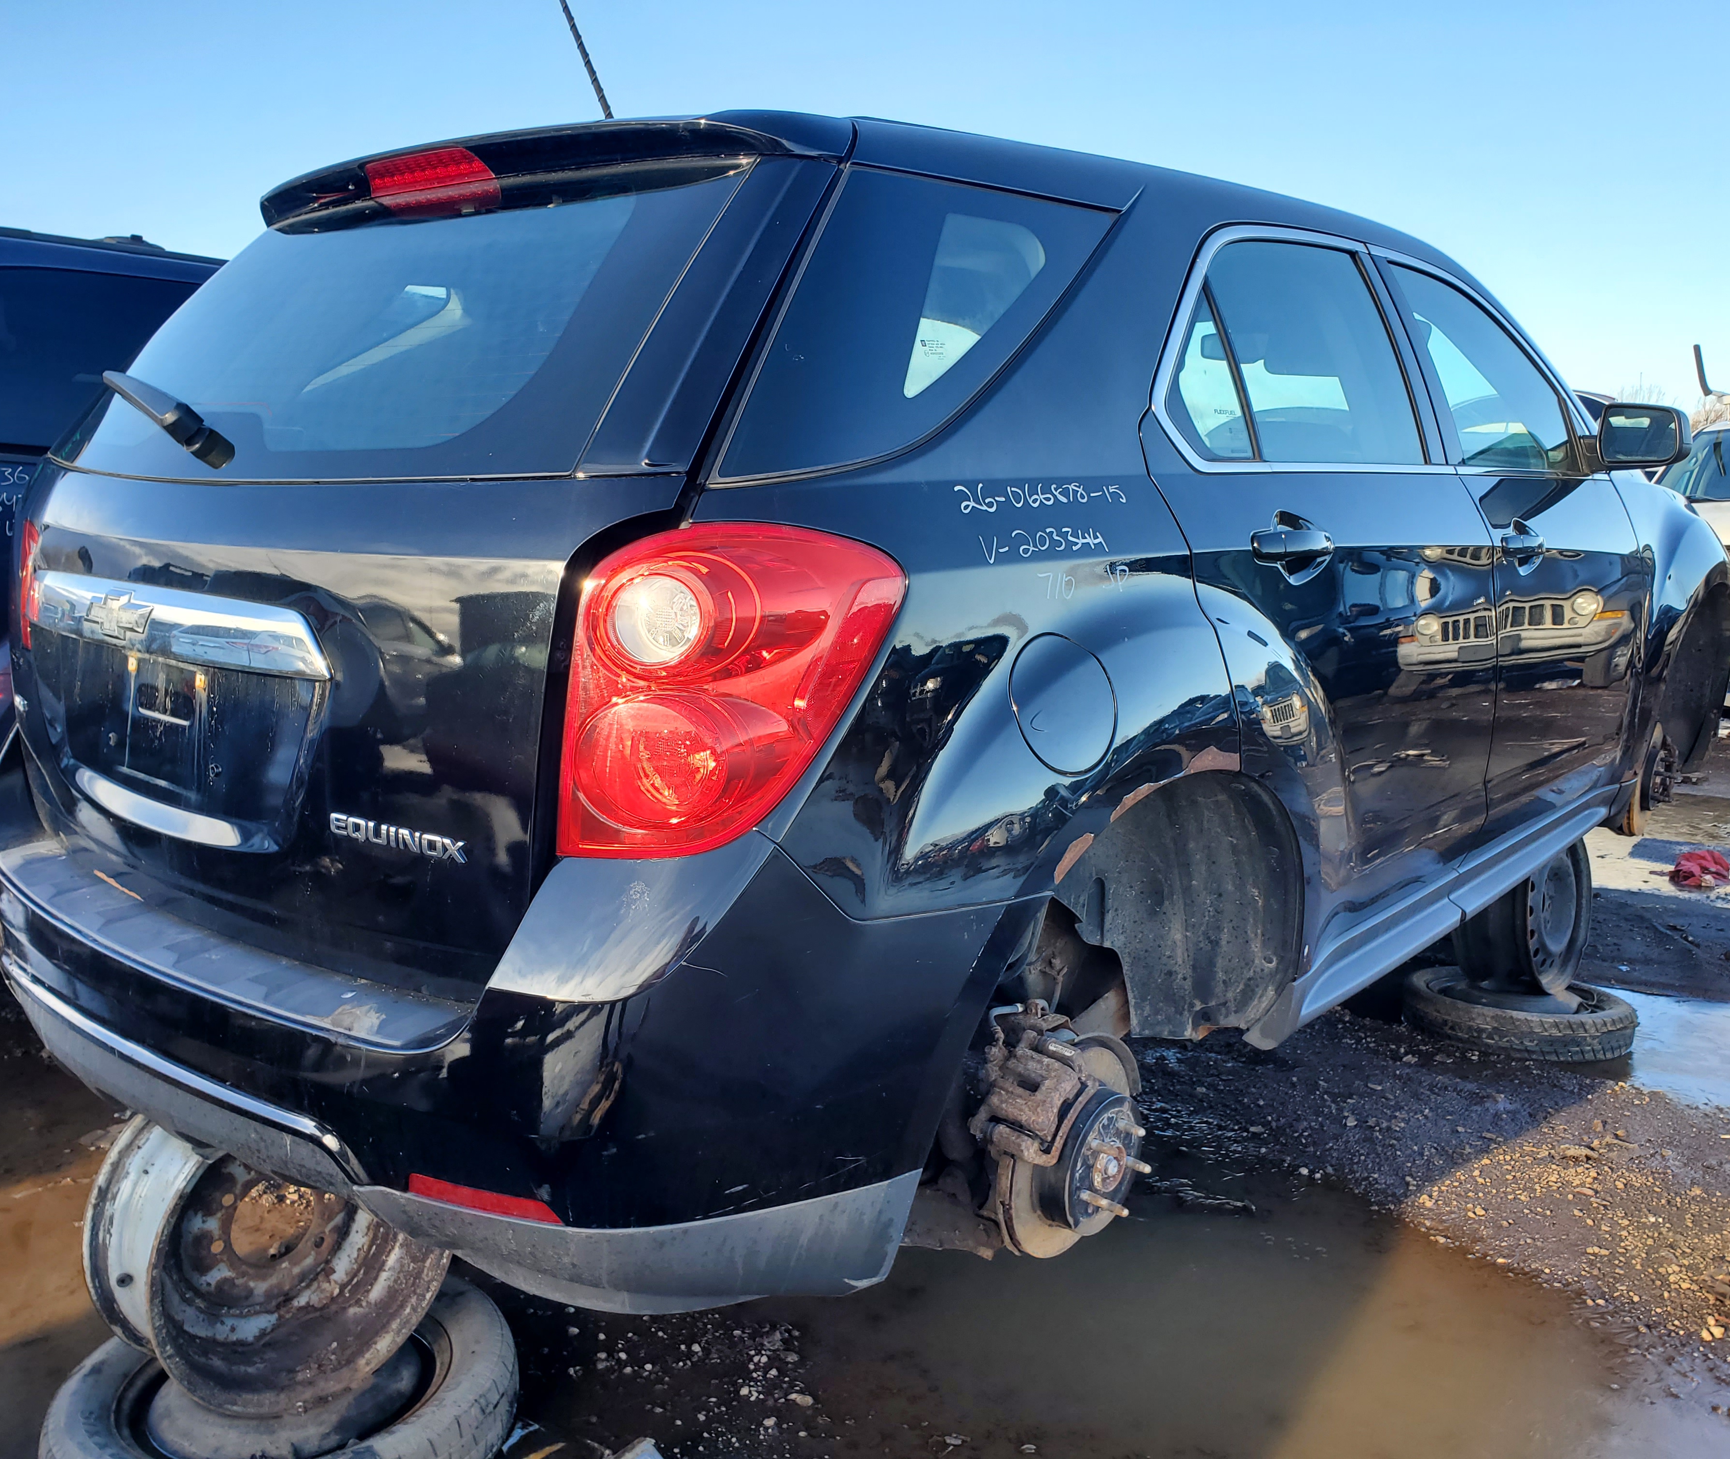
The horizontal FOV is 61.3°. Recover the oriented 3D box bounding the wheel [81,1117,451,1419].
[{"bbox_3d":[-0.825,0.700,2.060,0.210,0.447,0.447,9,15,41],"label":"wheel"}]

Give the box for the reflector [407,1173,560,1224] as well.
[{"bbox_3d":[-0.387,0.480,1.477,0.165,0.030,0.025,2,11,13],"label":"reflector"}]

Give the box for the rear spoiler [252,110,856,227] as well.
[{"bbox_3d":[-0.523,-0.783,2.064,1.180,0.125,0.270,9,15,40],"label":"rear spoiler"}]

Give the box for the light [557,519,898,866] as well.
[{"bbox_3d":[-0.133,-0.046,1.490,0.220,0.330,0.345,7,13,34],"label":"light"}]

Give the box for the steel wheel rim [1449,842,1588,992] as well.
[{"bbox_3d":[1.660,0.438,3.715,0.200,0.443,0.443,1,11,7],"label":"steel wheel rim"}]

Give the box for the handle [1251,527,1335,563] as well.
[{"bbox_3d":[0.612,-0.262,2.070,0.052,0.048,0.225,9,15,40],"label":"handle"}]

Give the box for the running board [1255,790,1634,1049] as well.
[{"bbox_3d":[1.306,0.313,3.083,0.125,0.165,1.960,9,15,40],"label":"running board"}]

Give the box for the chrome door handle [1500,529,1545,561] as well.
[{"bbox_3d":[1.274,-0.354,2.822,0.052,0.048,0.225,9,15,40],"label":"chrome door handle"}]

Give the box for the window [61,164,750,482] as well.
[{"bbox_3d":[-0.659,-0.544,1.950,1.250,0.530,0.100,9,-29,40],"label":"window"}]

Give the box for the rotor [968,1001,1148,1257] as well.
[{"bbox_3d":[0.319,0.599,2.081,0.170,0.335,0.320,9,15,40],"label":"rotor"}]

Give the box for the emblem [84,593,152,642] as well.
[{"bbox_3d":[-0.896,-0.138,1.753,0.172,0.060,0.020,9,15,40],"label":"emblem"}]

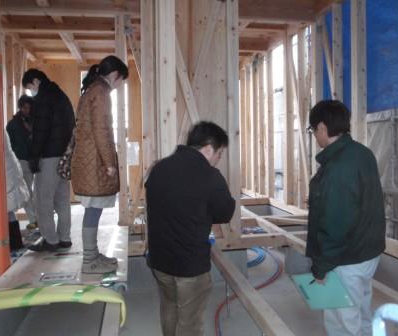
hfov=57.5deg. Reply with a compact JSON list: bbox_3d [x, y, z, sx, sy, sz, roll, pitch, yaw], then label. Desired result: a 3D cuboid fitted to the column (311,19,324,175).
[{"bbox_3d":[1.610,-0.671,4.918,0.116,2.669,0.111,-1,3,-10],"label":"column"}]

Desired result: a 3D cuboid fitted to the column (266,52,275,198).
[{"bbox_3d":[1.353,-0.804,6.892,0.105,2.765,0.105,-2,3,-10],"label":"column"}]

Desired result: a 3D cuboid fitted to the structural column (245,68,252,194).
[{"bbox_3d":[1.119,-0.881,8.204,0.105,2.780,0.065,-2,3,-10],"label":"structural column"}]

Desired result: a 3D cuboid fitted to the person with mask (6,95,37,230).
[{"bbox_3d":[-1.985,-0.060,4.252,0.340,1.590,0.460,1,4,31],"label":"person with mask"}]

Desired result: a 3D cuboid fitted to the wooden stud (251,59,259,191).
[{"bbox_3d":[1.153,-0.822,7.436,0.111,2.707,0.091,-1,3,-10],"label":"wooden stud"}]

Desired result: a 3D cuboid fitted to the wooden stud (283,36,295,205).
[{"bbox_3d":[1.444,-0.728,5.850,0.116,2.680,0.111,-1,3,-10],"label":"wooden stud"}]

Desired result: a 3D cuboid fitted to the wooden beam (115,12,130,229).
[{"bbox_3d":[-0.937,-0.588,4.454,0.121,2.629,0.121,-1,3,-10],"label":"wooden beam"}]

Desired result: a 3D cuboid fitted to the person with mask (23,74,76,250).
[{"bbox_3d":[-1.413,-0.086,3.434,0.480,1.710,0.480,-2,4,-23],"label":"person with mask"}]

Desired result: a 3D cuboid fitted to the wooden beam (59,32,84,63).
[{"bbox_3d":[-2.045,-2.004,5.950,0.116,0.121,1.889,-1,3,-10],"label":"wooden beam"}]

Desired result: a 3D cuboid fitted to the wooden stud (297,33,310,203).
[{"bbox_3d":[1.588,-0.727,5.567,0.105,2.730,0.065,-2,3,-10],"label":"wooden stud"}]

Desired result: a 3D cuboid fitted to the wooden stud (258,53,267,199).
[{"bbox_3d":[1.272,-0.839,7.344,0.105,2.780,0.065,-2,3,-10],"label":"wooden stud"}]

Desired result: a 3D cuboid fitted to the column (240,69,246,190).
[{"bbox_3d":[1.039,-0.913,8.658,0.105,2.800,0.065,-2,3,-10],"label":"column"}]

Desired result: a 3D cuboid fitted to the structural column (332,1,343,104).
[{"bbox_3d":[1.670,-0.644,4.346,0.105,2.632,0.042,-2,3,-10],"label":"structural column"}]

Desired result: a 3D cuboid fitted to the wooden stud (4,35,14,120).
[{"bbox_3d":[-2.928,-0.657,5.630,0.105,2.760,0.060,-2,3,-10],"label":"wooden stud"}]

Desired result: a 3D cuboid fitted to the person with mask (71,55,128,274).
[{"bbox_3d":[-0.754,-0.031,2.813,0.436,1.658,0.460,-2,3,-15],"label":"person with mask"}]

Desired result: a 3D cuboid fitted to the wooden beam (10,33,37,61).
[{"bbox_3d":[-2.831,-1.971,5.799,0.111,0.131,1.889,-1,3,-10],"label":"wooden beam"}]

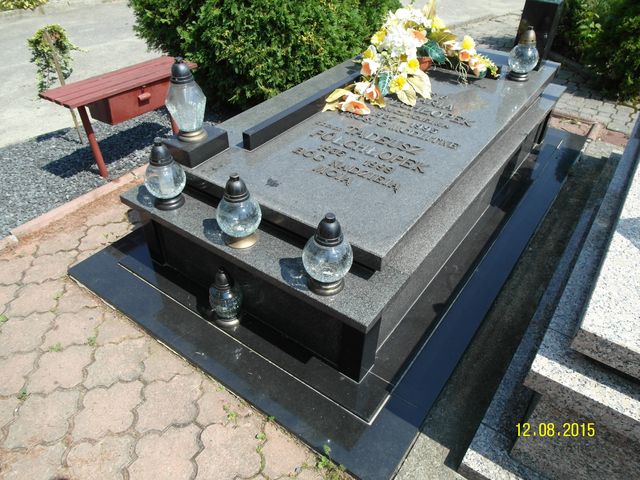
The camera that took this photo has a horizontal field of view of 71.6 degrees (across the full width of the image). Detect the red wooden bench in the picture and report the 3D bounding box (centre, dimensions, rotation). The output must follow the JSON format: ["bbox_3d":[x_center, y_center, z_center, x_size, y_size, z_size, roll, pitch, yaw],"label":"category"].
[{"bbox_3d":[-1.101,-0.709,2.651,0.295,0.510,0.808,24,44,27],"label":"red wooden bench"}]

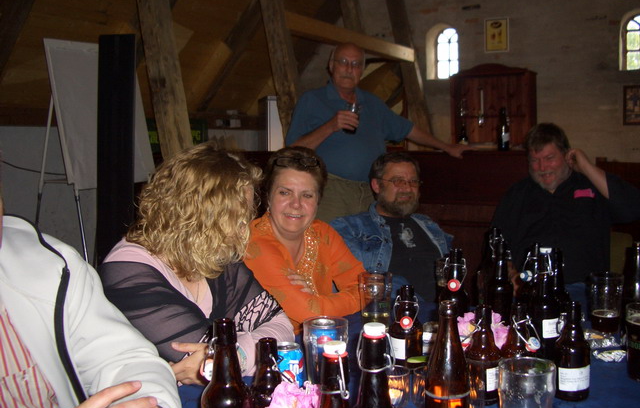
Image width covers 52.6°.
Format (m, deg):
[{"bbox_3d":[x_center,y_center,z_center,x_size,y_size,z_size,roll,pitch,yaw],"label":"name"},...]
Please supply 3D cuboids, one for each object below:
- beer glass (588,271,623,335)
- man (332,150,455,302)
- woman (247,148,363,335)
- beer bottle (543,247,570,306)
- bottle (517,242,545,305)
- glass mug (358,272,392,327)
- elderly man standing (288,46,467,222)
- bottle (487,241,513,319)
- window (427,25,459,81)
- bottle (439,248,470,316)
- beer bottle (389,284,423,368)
[{"bbox_3d":[0.732,0.264,1.661,0.088,0.153,0.088,0,4,0],"label":"beer glass"},{"bbox_3d":[0.382,0.421,2.399,0.560,1.225,0.750,-3,5,-37],"label":"man"},{"bbox_3d":[-0.013,0.458,1.808,0.540,1.235,0.720,-2,4,-23],"label":"woman"},{"bbox_3d":[0.609,0.225,1.671,0.071,0.231,0.071,0,4,0],"label":"beer bottle"},{"bbox_3d":[0.562,0.220,1.701,0.071,0.235,0.071,0,4,0],"label":"bottle"},{"bbox_3d":[0.141,0.266,1.640,0.088,0.152,0.088,0,4,0],"label":"glass mug"},{"bbox_3d":[0.307,0.092,3.235,0.900,1.765,0.450,0,4,-6],"label":"elderly man standing"},{"bbox_3d":[0.471,0.216,1.689,0.071,0.245,0.071,0,4,0],"label":"bottle"},{"bbox_3d":[1.269,-1.557,6.650,0.360,0.580,0.200,2,4,25],"label":"window"},{"bbox_3d":[0.313,0.230,1.501,0.072,0.243,0.072,0,4,0],"label":"bottle"},{"bbox_3d":[0.186,0.269,1.401,0.072,0.180,0.072,0,4,0],"label":"beer bottle"}]

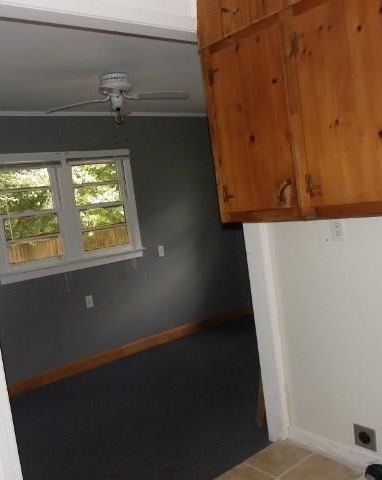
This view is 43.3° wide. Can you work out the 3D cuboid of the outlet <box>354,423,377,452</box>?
[{"bbox_3d":[0.869,0.985,2.392,0.012,0.115,0.115,-11,7,-38],"label":"outlet"}]

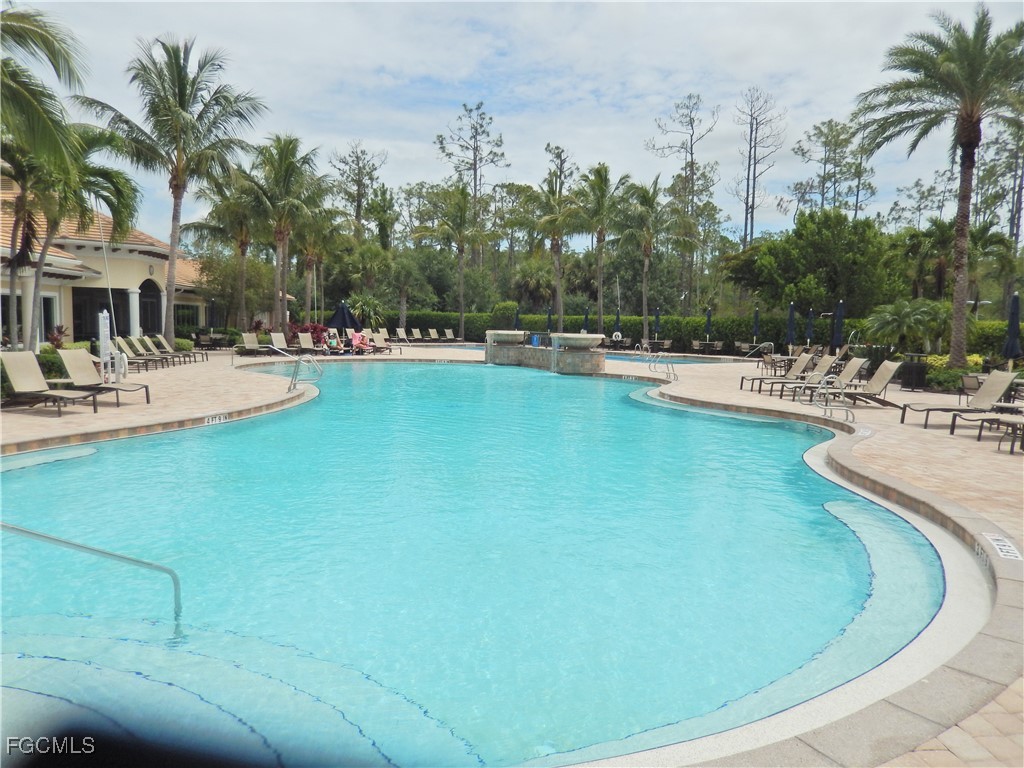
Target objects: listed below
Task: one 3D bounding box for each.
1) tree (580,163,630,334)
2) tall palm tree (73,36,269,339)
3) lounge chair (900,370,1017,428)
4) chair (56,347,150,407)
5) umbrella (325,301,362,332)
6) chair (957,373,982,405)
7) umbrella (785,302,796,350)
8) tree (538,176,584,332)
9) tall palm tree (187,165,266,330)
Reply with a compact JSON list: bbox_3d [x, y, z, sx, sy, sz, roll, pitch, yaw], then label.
[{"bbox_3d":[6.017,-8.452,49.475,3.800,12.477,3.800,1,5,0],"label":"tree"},{"bbox_3d":[-15.789,-8.652,34.404,8.400,14.330,8.000,1,5,0],"label":"tall palm tree"},{"bbox_3d":[8.106,0.272,13.419,1.750,1.000,0.680,0,5,-6],"label":"lounge chair"},{"bbox_3d":[-8.017,-0.144,14.482,1.690,1.013,0.665,3,5,23],"label":"chair"},{"bbox_3d":[-8.182,-2.735,35.909,1.850,2.600,1.850,1,5,0],"label":"umbrella"},{"bbox_3d":[9.091,0.248,14.554,0.600,0.820,0.560,0,5,-16],"label":"chair"},{"bbox_3d":[9.604,-1.498,25.447,0.370,2.578,0.370,1,5,0],"label":"umbrella"},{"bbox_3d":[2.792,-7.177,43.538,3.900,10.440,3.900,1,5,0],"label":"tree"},{"bbox_3d":[-16.007,-7.261,42.053,4.700,10.220,4.700,1,5,0],"label":"tall palm tree"}]

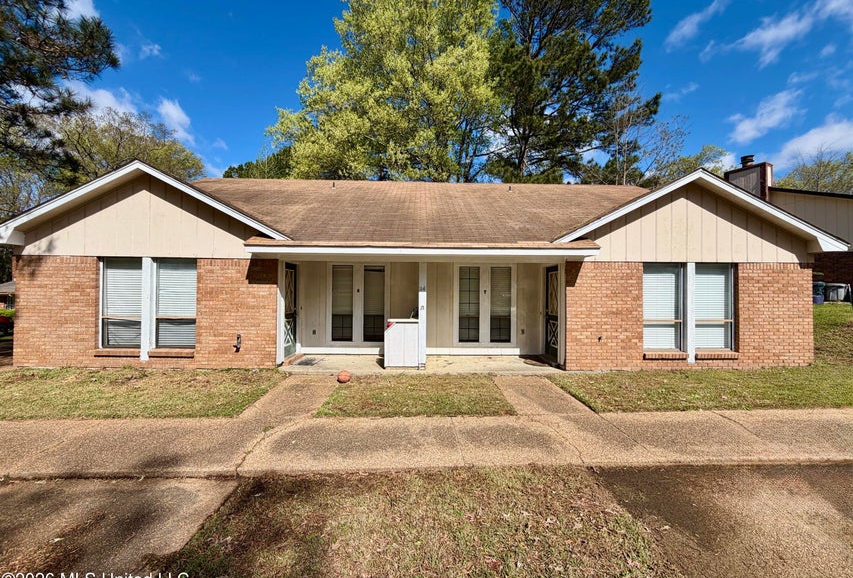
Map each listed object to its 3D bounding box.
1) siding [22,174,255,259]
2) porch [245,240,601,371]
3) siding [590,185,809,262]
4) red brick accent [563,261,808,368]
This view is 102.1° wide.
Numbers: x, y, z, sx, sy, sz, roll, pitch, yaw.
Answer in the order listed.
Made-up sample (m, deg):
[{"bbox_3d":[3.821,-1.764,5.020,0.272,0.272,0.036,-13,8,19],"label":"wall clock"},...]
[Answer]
[{"bbox_3d":[-5.416,-1.388,6.664,4.689,1.615,0.120,0,-1,-1],"label":"siding"},{"bbox_3d":[-0.067,0.331,7.269,6.527,2.531,1.850,0,-1,-1],"label":"porch"},{"bbox_3d":[5.288,-1.306,6.856,4.708,1.588,0.120,0,-1,-1],"label":"siding"},{"bbox_3d":[5.174,0.535,6.885,4.959,2.150,0.200,0,-1,-1],"label":"red brick accent"}]

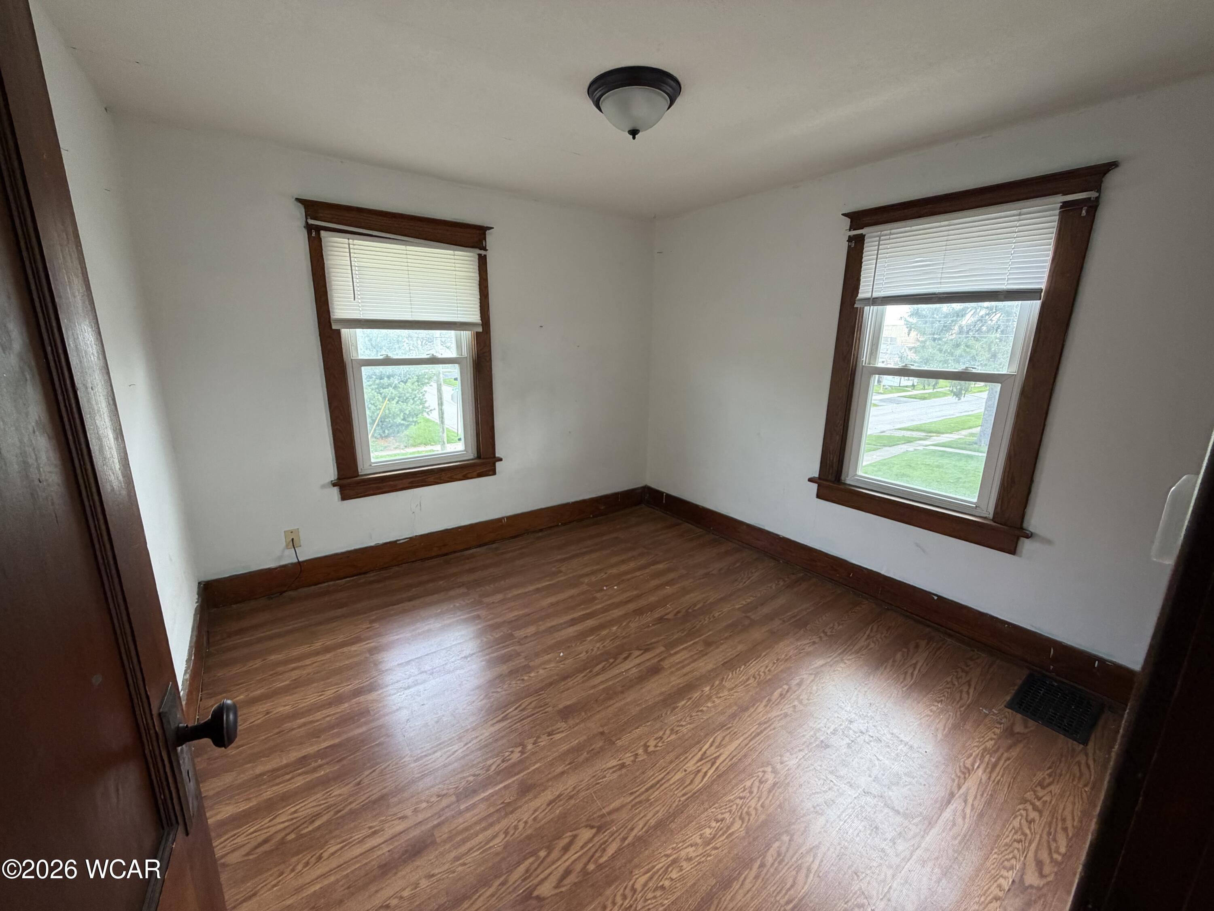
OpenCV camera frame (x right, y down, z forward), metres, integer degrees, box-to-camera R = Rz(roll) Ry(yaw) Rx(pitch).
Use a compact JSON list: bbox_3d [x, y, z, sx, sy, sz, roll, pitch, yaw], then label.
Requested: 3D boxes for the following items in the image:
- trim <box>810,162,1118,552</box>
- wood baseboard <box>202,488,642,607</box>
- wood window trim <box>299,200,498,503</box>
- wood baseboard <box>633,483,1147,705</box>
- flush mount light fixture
[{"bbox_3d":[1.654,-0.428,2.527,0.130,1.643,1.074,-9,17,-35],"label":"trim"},{"bbox_3d":[-0.916,0.557,3.578,3.139,0.178,0.025,-9,17,-35],"label":"wood baseboard"},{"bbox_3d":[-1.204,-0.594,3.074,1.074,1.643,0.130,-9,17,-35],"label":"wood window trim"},{"bbox_3d":[1.304,0.670,3.248,0.025,0.178,3.172,-9,17,-35],"label":"wood baseboard"},{"bbox_3d":[0.106,-1.331,1.925,0.362,0.169,0.362,1,14,0],"label":"flush mount light fixture"}]

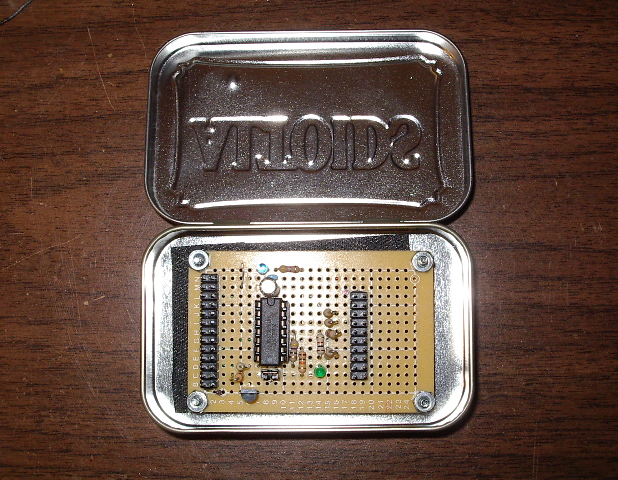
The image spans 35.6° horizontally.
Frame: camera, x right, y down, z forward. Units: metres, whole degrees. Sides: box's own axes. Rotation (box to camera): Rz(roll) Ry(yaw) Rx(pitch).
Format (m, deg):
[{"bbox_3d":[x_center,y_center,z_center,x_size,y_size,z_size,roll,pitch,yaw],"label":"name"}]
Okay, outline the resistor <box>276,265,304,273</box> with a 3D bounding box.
[{"bbox_3d":[-0.006,0.009,0.280,0.008,0.003,0.002,0,86,0],"label":"resistor"}]

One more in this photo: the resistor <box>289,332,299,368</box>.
[{"bbox_3d":[-0.004,0.032,0.278,0.003,0.003,0.010,0,86,0],"label":"resistor"}]

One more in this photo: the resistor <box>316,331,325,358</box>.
[{"bbox_3d":[0.003,0.030,0.279,0.002,0.003,0.008,0,86,0],"label":"resistor"}]

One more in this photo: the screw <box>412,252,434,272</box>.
[{"bbox_3d":[0.034,0.006,0.283,0.006,0.008,0.006,0,86,0],"label":"screw"}]

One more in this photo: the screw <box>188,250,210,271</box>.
[{"bbox_3d":[-0.032,0.006,0.283,0.006,0.008,0.006,0,86,0],"label":"screw"}]

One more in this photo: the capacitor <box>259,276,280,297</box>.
[{"bbox_3d":[-0.011,0.014,0.276,0.005,0.009,0.005,0,86,0],"label":"capacitor"}]

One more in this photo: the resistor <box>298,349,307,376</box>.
[{"bbox_3d":[-0.002,0.036,0.278,0.002,0.003,0.008,0,86,0],"label":"resistor"}]

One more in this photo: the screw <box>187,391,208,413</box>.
[{"bbox_3d":[-0.032,0.047,0.280,0.006,0.008,0.006,0,86,0],"label":"screw"}]

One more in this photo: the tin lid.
[{"bbox_3d":[0.000,-0.033,0.290,0.095,0.010,0.060,0,78,0],"label":"tin lid"}]

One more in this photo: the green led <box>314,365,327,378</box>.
[{"bbox_3d":[0.003,0.038,0.277,0.004,0.005,0.004,0,86,0],"label":"green led"}]

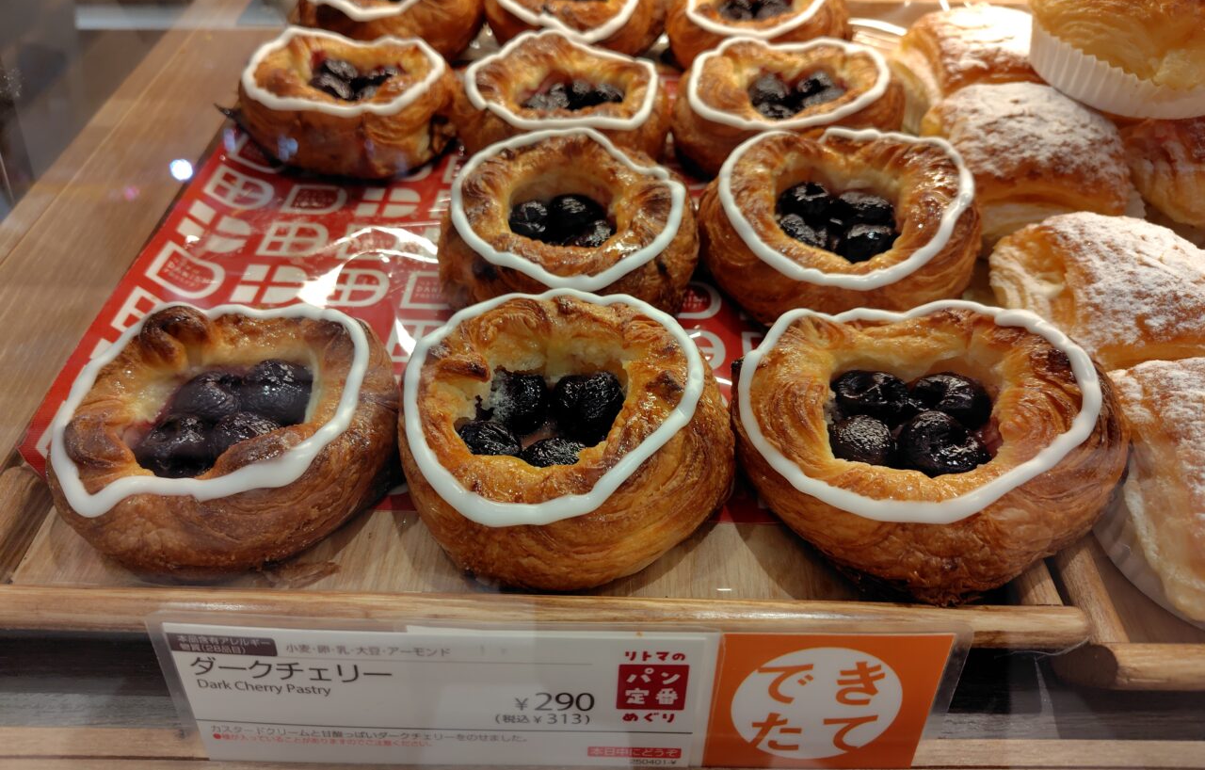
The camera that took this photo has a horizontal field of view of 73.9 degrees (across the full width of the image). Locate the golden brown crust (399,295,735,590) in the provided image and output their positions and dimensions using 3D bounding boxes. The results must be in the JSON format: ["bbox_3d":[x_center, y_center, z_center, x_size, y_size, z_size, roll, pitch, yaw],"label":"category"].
[{"bbox_3d":[-0.010,0.013,0.234,0.097,0.037,0.096,2,50,1],"label":"golden brown crust"}]

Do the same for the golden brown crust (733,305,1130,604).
[{"bbox_3d":[0.093,0.015,0.233,0.108,0.037,0.098,2,50,1],"label":"golden brown crust"}]

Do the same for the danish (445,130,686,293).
[{"bbox_3d":[-0.012,-0.063,0.297,0.096,0.037,0.086,2,50,1],"label":"danish"}]

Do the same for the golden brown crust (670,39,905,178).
[{"bbox_3d":[0.080,-0.120,0.346,0.098,0.037,0.077,2,50,1],"label":"golden brown crust"}]

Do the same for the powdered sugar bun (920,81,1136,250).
[{"bbox_3d":[0.165,-0.085,0.312,0.077,0.045,0.076,2,50,1],"label":"powdered sugar bun"}]

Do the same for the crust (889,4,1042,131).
[{"bbox_3d":[0.168,-0.140,0.359,0.078,0.044,0.073,2,50,1],"label":"crust"}]

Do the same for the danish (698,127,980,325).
[{"bbox_3d":[0.086,-0.061,0.296,0.100,0.037,0.090,2,50,1],"label":"danish"}]

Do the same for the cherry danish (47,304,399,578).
[{"bbox_3d":[-0.107,0.013,0.231,0.094,0.037,0.089,2,50,1],"label":"cherry danish"}]

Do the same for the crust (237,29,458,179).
[{"bbox_3d":[-0.109,-0.123,0.345,0.092,0.037,0.079,2,50,1],"label":"crust"}]

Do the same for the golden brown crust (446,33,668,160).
[{"bbox_3d":[-0.015,-0.118,0.343,0.093,0.037,0.085,2,50,1],"label":"golden brown crust"}]

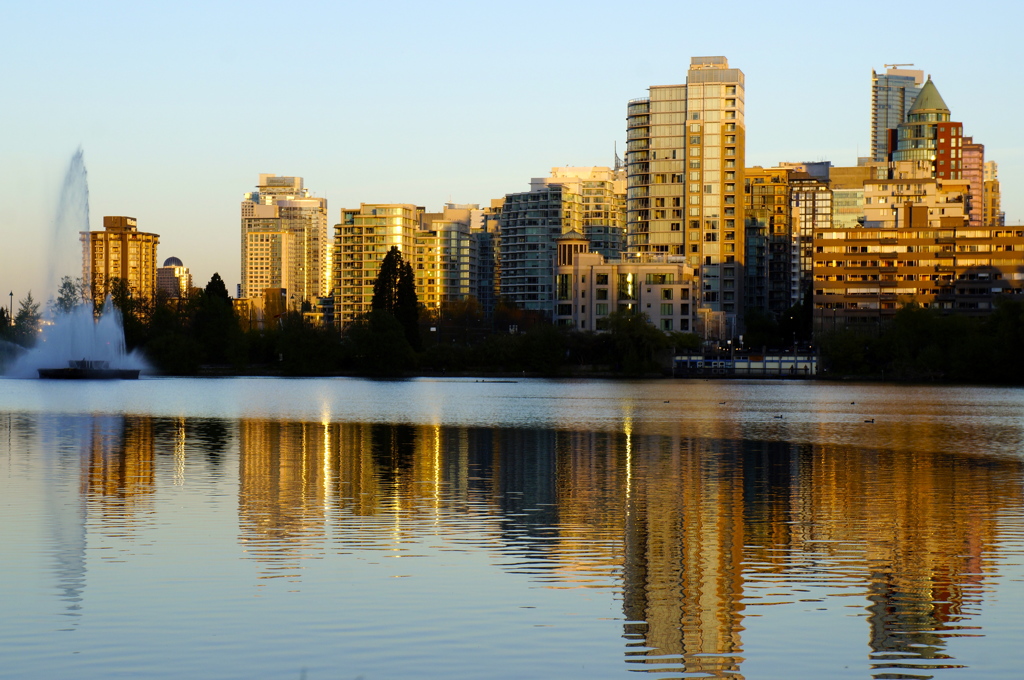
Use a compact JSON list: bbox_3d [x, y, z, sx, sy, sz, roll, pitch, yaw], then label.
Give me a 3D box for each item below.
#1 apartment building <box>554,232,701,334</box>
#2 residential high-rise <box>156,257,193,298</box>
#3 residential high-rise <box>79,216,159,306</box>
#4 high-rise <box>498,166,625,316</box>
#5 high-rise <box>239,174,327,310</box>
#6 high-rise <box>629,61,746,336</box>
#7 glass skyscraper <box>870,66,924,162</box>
[{"bbox_3d":[22.720,-8.880,465.550,25.280,24.690,21.390,0,-1,13],"label":"apartment building"},{"bbox_3d":[-302.510,-31.210,2088.520,23.330,86.120,25.280,0,-1,14],"label":"residential high-rise"},{"bbox_3d":[-167.690,-22.060,996.190,30.000,59.840,30.000,0,-1,13],"label":"residential high-rise"},{"bbox_3d":[17.340,-25.770,800.090,36.980,64.530,33.080,0,-1,13],"label":"high-rise"},{"bbox_3d":[-140.370,-45.060,1433.570,42.400,110.300,36.620,0,-1,13],"label":"high-rise"},{"bbox_3d":[40.350,-30.080,538.810,23.760,67.690,22.300,0,-1,13],"label":"high-rise"},{"bbox_3d":[290.970,-106.220,1757.270,37.080,195.290,35.130,0,-1,13],"label":"glass skyscraper"}]

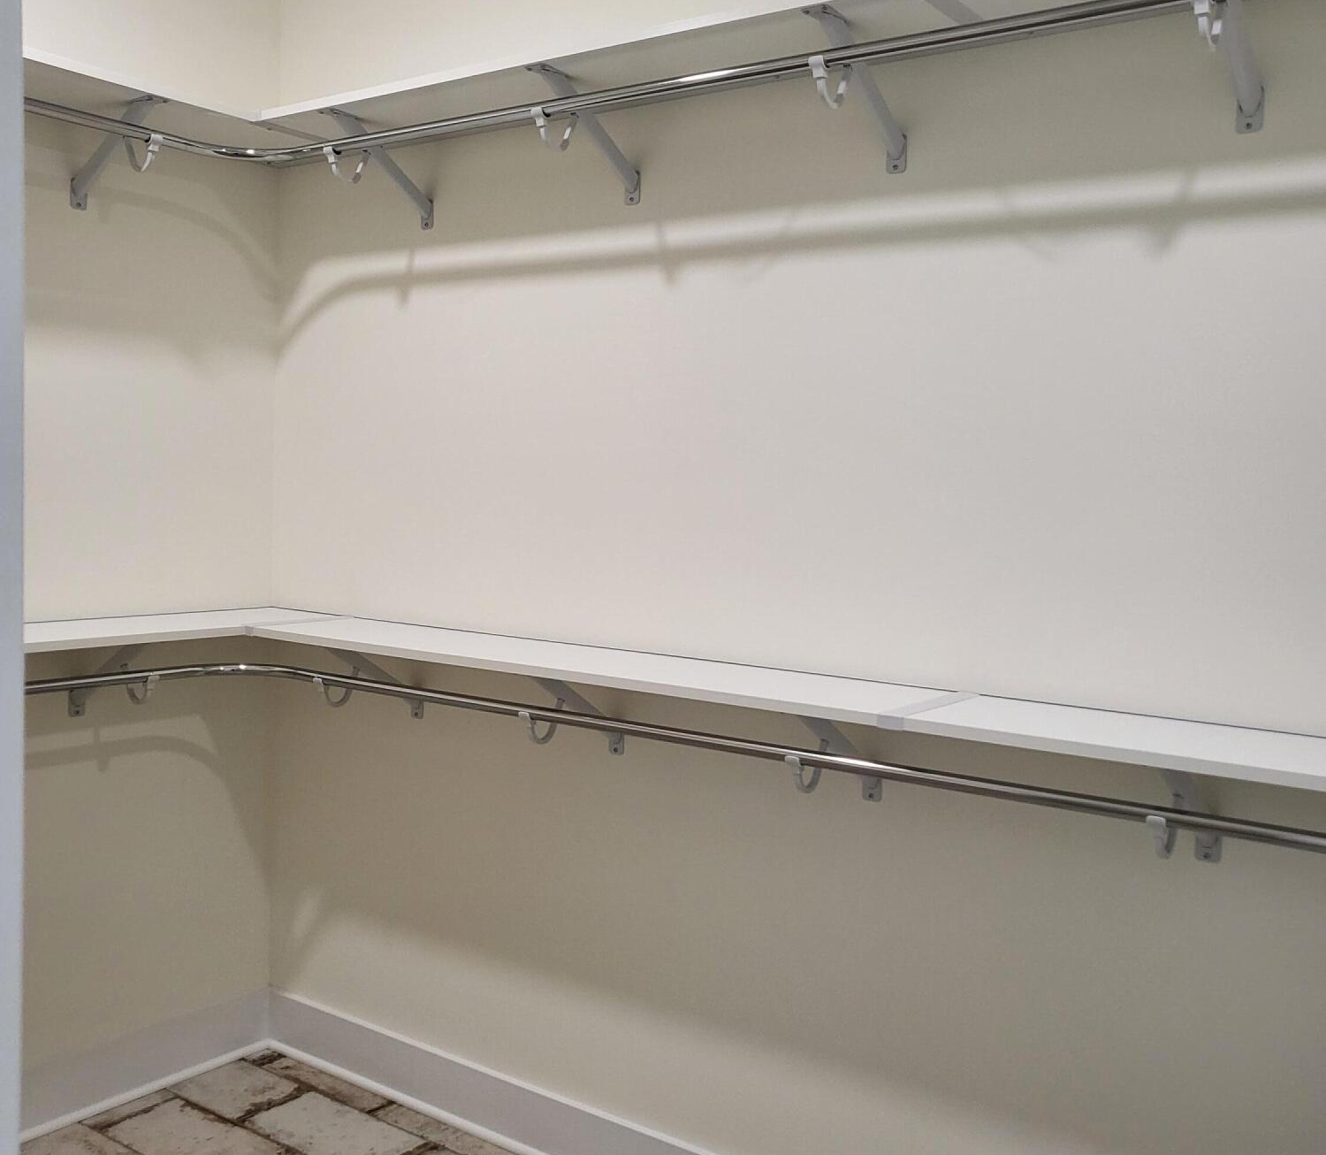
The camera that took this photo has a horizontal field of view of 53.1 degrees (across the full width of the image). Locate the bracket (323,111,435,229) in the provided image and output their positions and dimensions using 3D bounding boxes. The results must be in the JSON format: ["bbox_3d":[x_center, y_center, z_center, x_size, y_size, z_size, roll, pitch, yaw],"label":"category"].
[{"bbox_3d":[-0.588,-0.840,2.761,0.042,0.190,0.286,5,5,36],"label":"bracket"}]

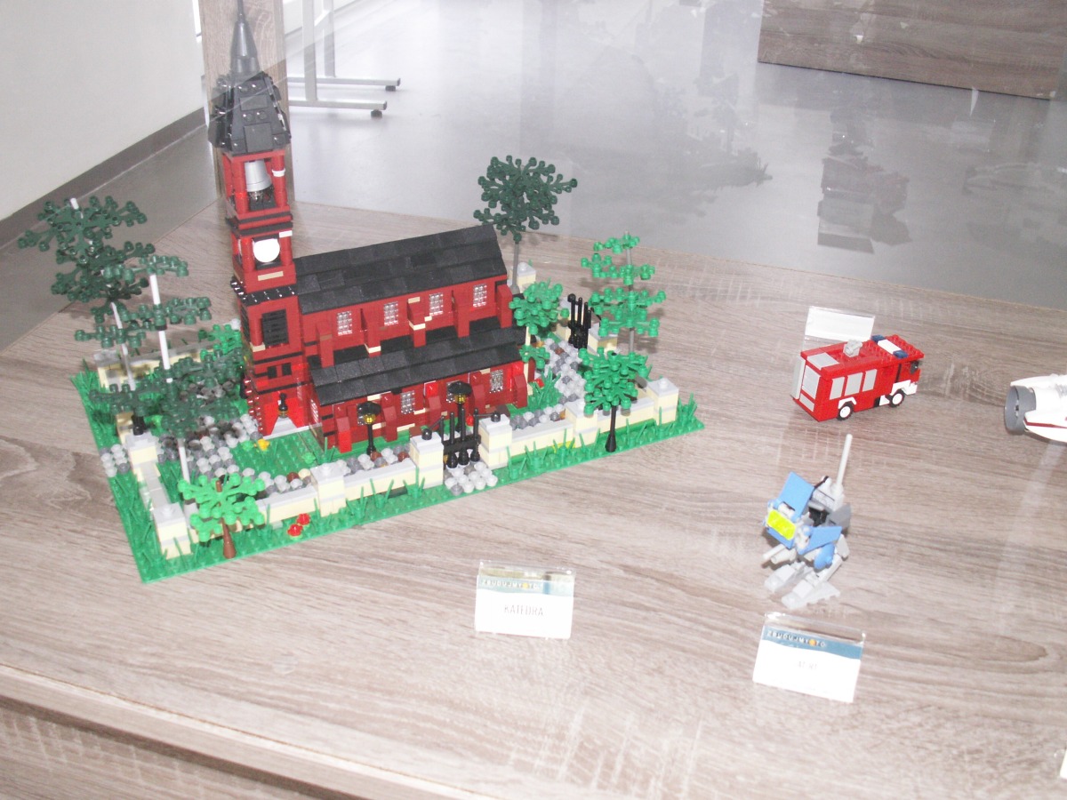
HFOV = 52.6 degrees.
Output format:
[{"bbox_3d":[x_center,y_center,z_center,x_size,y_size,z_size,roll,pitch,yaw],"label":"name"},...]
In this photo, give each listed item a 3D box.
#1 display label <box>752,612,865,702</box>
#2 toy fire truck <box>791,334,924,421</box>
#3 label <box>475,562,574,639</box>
[{"bbox_3d":[0.138,0.128,0.542,0.050,0.031,0.022,9,30,12],"label":"display label"},{"bbox_3d":[0.236,-0.019,0.788,0.085,0.051,0.038,-11,32,-21],"label":"toy fire truck"},{"bbox_3d":[-0.004,0.106,0.575,0.051,0.032,0.022,4,30,5],"label":"label"}]

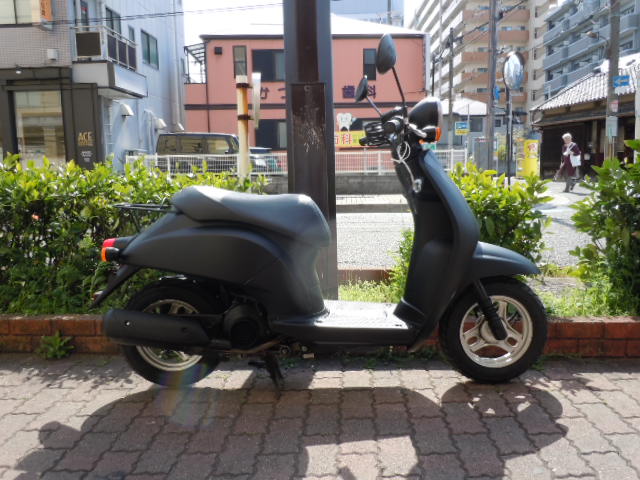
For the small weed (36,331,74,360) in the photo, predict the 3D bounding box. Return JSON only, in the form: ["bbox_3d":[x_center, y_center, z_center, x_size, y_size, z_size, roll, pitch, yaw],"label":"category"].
[{"bbox_3d":[-1.155,0.456,2.256,0.150,0.125,0.110,-1,7,0],"label":"small weed"}]

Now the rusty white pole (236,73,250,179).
[{"bbox_3d":[-0.498,-0.409,3.541,0.070,1.400,0.070,-2,8,0],"label":"rusty white pole"}]

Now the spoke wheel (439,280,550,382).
[{"bbox_3d":[0.631,0.328,1.879,0.392,0.392,0.090,-1,7,1],"label":"spoke wheel"}]

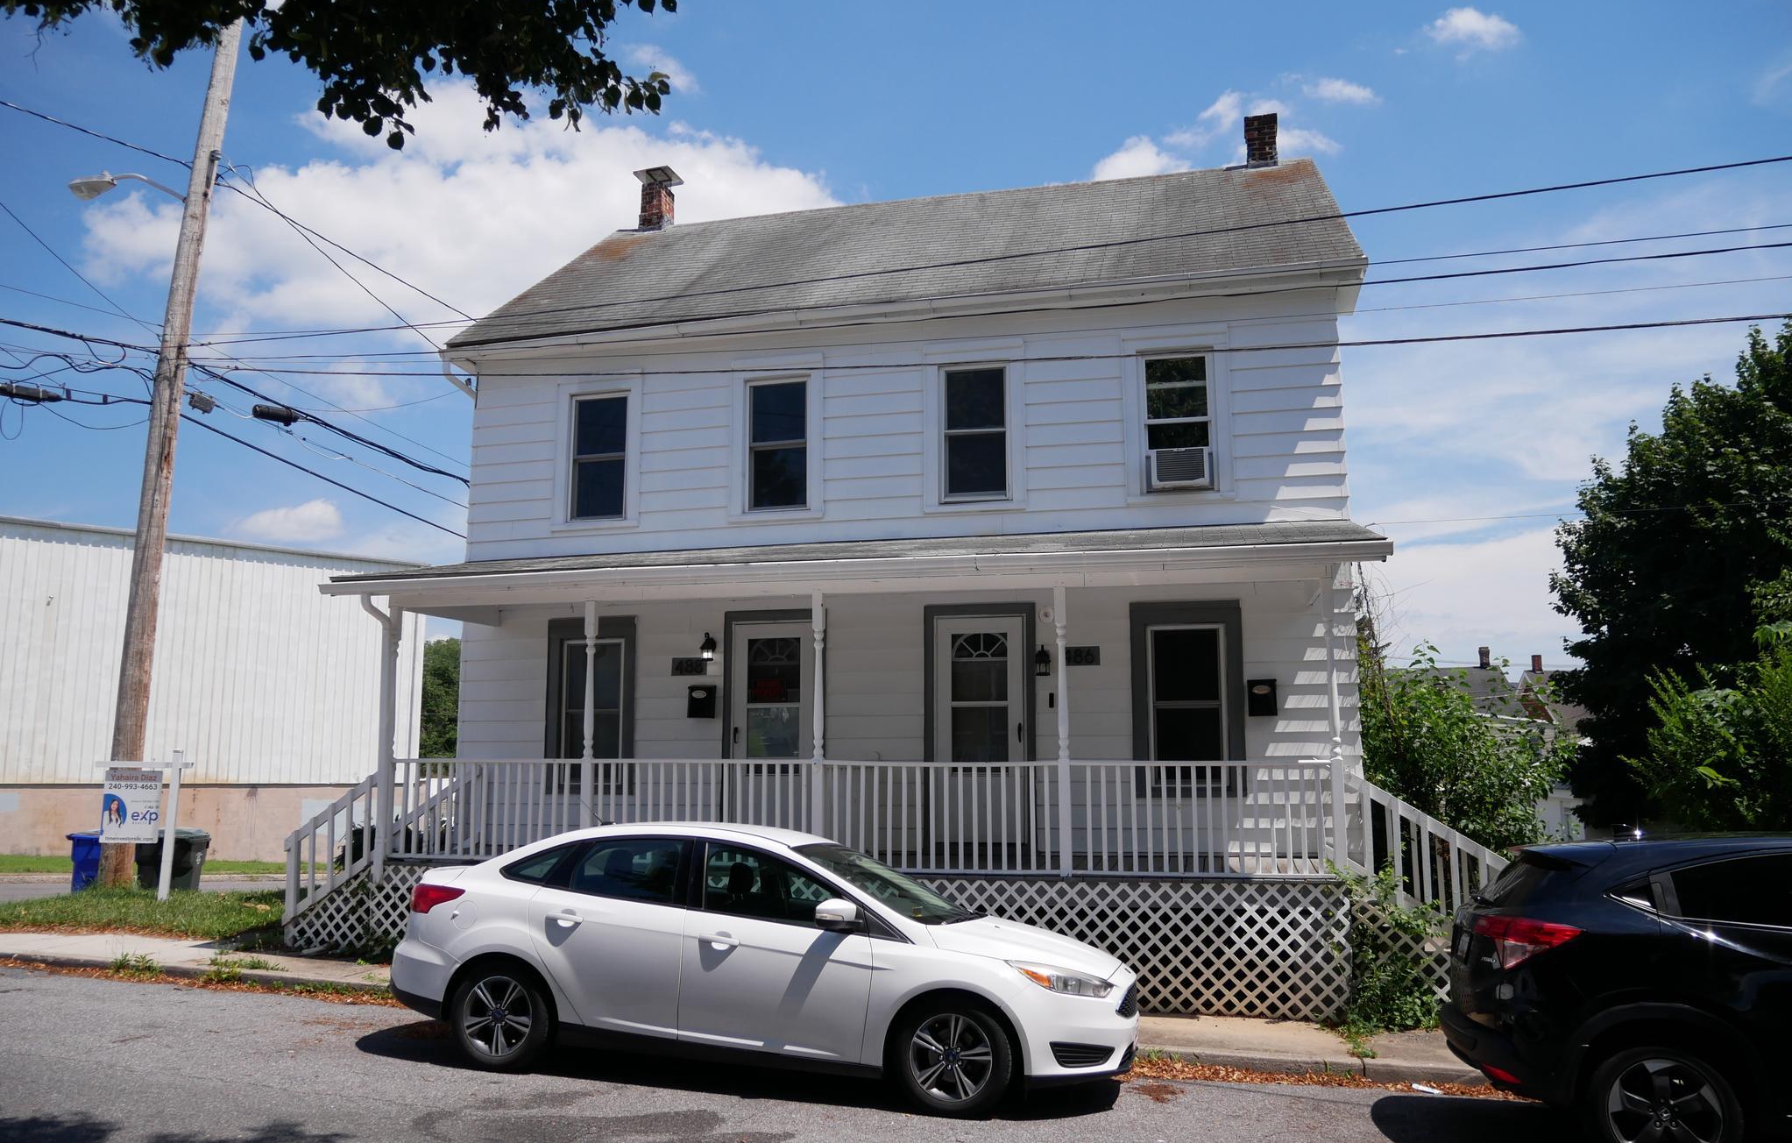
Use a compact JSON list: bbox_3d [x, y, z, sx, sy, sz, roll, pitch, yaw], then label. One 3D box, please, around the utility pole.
[{"bbox_3d":[-8.340,-1.731,14.419,0.320,10.550,0.320,1,-7,14],"label":"utility pole"}]

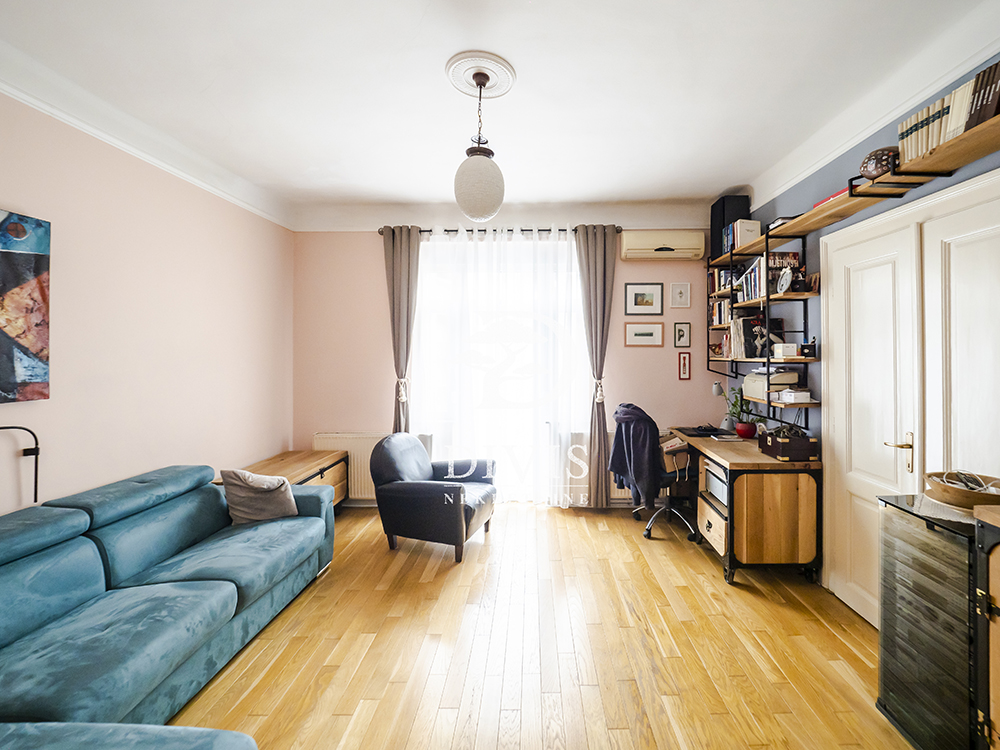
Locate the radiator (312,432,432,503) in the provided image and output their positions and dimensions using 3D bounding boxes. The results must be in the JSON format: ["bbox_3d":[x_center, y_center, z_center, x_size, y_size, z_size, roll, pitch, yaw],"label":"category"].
[{"bbox_3d":[-1.206,0.874,3.840,1.120,0.630,0.110,0,1,3],"label":"radiator"}]

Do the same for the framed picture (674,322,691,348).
[{"bbox_3d":[1.773,-0.383,3.920,0.154,0.244,0.022,0,1,3],"label":"framed picture"}]

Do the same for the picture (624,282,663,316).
[{"bbox_3d":[1.386,-0.729,3.885,0.370,0.318,0.025,0,2,3],"label":"picture"}]

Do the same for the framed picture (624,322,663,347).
[{"bbox_3d":[1.388,-0.388,3.885,0.380,0.245,0.025,0,2,3],"label":"framed picture"}]

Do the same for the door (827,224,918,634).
[{"bbox_3d":[2.060,0.316,2.244,0.060,2.140,0.580,0,2,4],"label":"door"}]

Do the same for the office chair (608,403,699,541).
[{"bbox_3d":[1.351,0.780,3.430,0.630,1.040,0.600,0,2,-13],"label":"office chair"}]

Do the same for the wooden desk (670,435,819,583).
[{"bbox_3d":[1.832,0.929,3.235,0.600,0.765,1.250,0,1,4],"label":"wooden desk"}]

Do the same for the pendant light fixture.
[{"bbox_3d":[-0.096,-1.176,2.100,0.360,0.770,0.360,0,1,0],"label":"pendant light fixture"}]

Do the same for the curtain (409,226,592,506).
[{"bbox_3d":[0.005,-0.075,3.810,1.740,2.630,0.120,0,1,2],"label":"curtain"}]

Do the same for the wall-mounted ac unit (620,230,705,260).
[{"bbox_3d":[1.522,-1.205,3.810,0.755,0.255,0.190,0,2,3],"label":"wall-mounted ac unit"}]

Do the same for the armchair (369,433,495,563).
[{"bbox_3d":[-0.537,0.915,3.308,0.834,0.854,0.696,1,2,20],"label":"armchair"}]

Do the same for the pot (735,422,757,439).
[{"bbox_3d":[2.075,0.470,3.410,0.160,0.130,0.160,0,2,3],"label":"pot"}]

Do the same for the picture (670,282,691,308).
[{"bbox_3d":[1.754,-0.769,3.920,0.195,0.242,0.022,0,1,3],"label":"picture"}]

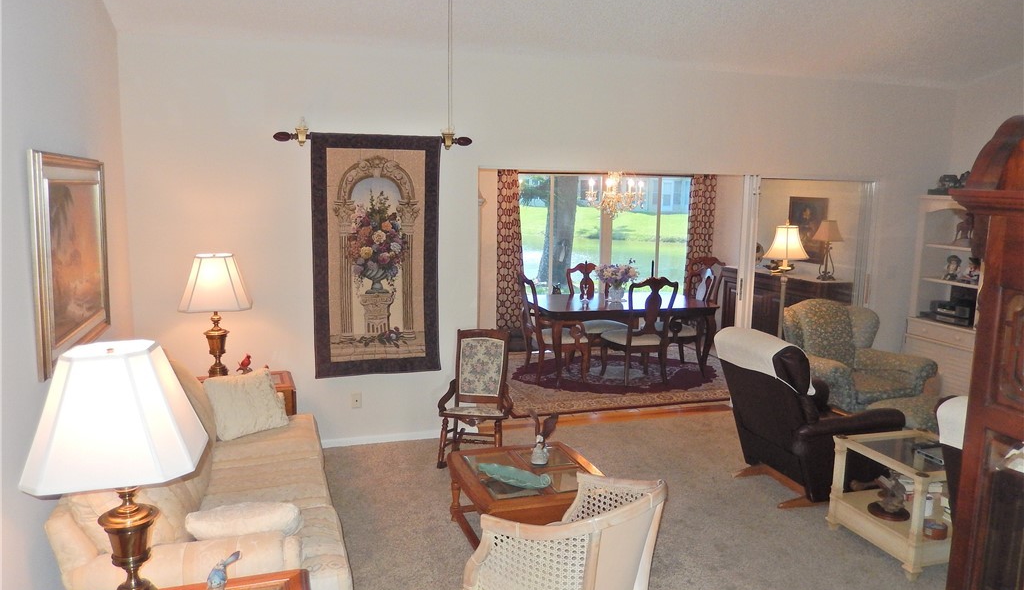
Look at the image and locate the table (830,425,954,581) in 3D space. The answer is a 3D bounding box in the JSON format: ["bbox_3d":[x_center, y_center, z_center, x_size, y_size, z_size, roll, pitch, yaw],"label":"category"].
[{"bbox_3d":[2.172,1.079,3.925,0.670,0.530,0.630,-2,8,-18],"label":"table"}]

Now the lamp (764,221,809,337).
[{"bbox_3d":[2.279,0.197,6.265,0.450,1.650,0.450,-2,9,-17],"label":"lamp"}]

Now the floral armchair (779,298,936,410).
[{"bbox_3d":[2.727,0.585,6.018,0.940,0.965,0.900,-2,9,-22],"label":"floral armchair"}]

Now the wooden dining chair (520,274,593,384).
[{"bbox_3d":[0.404,0.311,7.469,0.610,1.050,0.580,-1,8,-13],"label":"wooden dining chair"}]

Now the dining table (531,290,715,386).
[{"bbox_3d":[1.059,0.435,7.792,1.800,0.740,1.080,-1,8,-16],"label":"dining table"}]

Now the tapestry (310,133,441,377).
[{"bbox_3d":[-0.960,-0.286,5.220,0.890,1.700,0.030,-2,8,-18],"label":"tapestry"}]

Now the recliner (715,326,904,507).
[{"bbox_3d":[1.816,0.746,4.557,0.900,1.010,0.770,-2,8,-18],"label":"recliner"}]

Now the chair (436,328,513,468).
[{"bbox_3d":[-0.229,0.710,5.145,0.470,0.880,0.600,2,8,7],"label":"chair"}]

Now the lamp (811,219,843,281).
[{"bbox_3d":[3.386,-0.485,7.991,0.340,0.640,0.340,-2,9,-17],"label":"lamp"}]

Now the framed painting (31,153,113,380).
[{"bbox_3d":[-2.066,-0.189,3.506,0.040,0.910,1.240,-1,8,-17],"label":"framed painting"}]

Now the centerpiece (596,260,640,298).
[{"bbox_3d":[1.102,-0.153,7.799,0.450,0.420,0.420,1,8,0],"label":"centerpiece"}]

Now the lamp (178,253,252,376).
[{"bbox_3d":[-1.928,0.169,4.830,0.430,0.860,0.450,-2,9,-17],"label":"lamp"}]

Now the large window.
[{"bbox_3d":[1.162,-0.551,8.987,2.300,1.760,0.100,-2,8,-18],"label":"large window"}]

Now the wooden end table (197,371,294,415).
[{"bbox_3d":[-1.816,0.870,4.975,0.700,0.565,0.470,-2,9,-17],"label":"wooden end table"}]

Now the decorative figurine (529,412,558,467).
[{"bbox_3d":[0.177,0.757,3.966,0.160,0.290,0.130,5,9,30],"label":"decorative figurine"}]

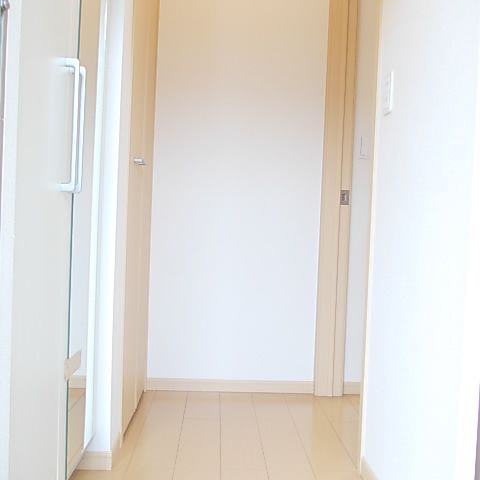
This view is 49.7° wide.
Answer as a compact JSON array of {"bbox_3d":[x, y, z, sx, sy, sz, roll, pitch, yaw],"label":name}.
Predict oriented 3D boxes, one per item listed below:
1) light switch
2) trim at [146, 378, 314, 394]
[{"bbox_3d":[0.433,-0.426,1.520,0.012,0.117,0.070,2,2,-2],"label":"light switch"},{"bbox_3d":[-0.042,0.694,2.459,0.800,0.059,0.012,2,2,-2],"label":"trim"}]

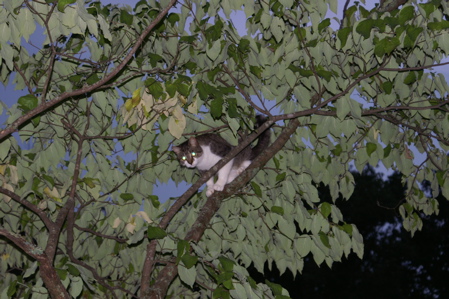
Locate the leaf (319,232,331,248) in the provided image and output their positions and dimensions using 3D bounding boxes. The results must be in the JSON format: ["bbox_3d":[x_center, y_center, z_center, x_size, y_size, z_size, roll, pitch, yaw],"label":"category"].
[{"bbox_3d":[0.390,0.354,5.100,0.048,0.066,0.030,0,-21,0],"label":"leaf"}]

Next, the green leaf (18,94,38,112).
[{"bbox_3d":[-0.741,-0.174,4.950,0.078,0.071,0.030,0,-21,0],"label":"green leaf"}]

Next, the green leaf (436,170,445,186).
[{"bbox_3d":[0.858,0.115,5.200,0.033,0.067,0.030,0,-21,0],"label":"green leaf"}]

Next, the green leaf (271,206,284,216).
[{"bbox_3d":[0.204,0.239,5.050,0.056,0.041,0.030,0,-21,0],"label":"green leaf"}]

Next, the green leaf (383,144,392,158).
[{"bbox_3d":[0.654,0.008,5.250,0.041,0.059,0.030,0,-21,0],"label":"green leaf"}]

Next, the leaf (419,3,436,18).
[{"bbox_3d":[0.775,-0.531,5.000,0.071,0.064,0.030,0,-21,0],"label":"leaf"}]

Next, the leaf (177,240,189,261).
[{"bbox_3d":[-0.152,0.366,4.750,0.045,0.076,0.030,0,-21,0],"label":"leaf"}]

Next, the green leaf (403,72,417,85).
[{"bbox_3d":[0.728,-0.279,5.150,0.057,0.050,0.030,0,-21,0],"label":"green leaf"}]

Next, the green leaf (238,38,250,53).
[{"bbox_3d":[0.078,-0.405,5.100,0.048,0.057,0.030,0,-21,0],"label":"green leaf"}]

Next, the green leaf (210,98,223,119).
[{"bbox_3d":[-0.030,-0.152,4.850,0.046,0.078,0.030,0,-21,0],"label":"green leaf"}]

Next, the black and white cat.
[{"bbox_3d":[-0.012,0.027,5.100,0.180,0.340,0.440,-19,-28,40],"label":"black and white cat"}]

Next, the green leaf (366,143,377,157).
[{"bbox_3d":[0.590,0.000,5.250,0.041,0.059,0.030,0,-21,0],"label":"green leaf"}]

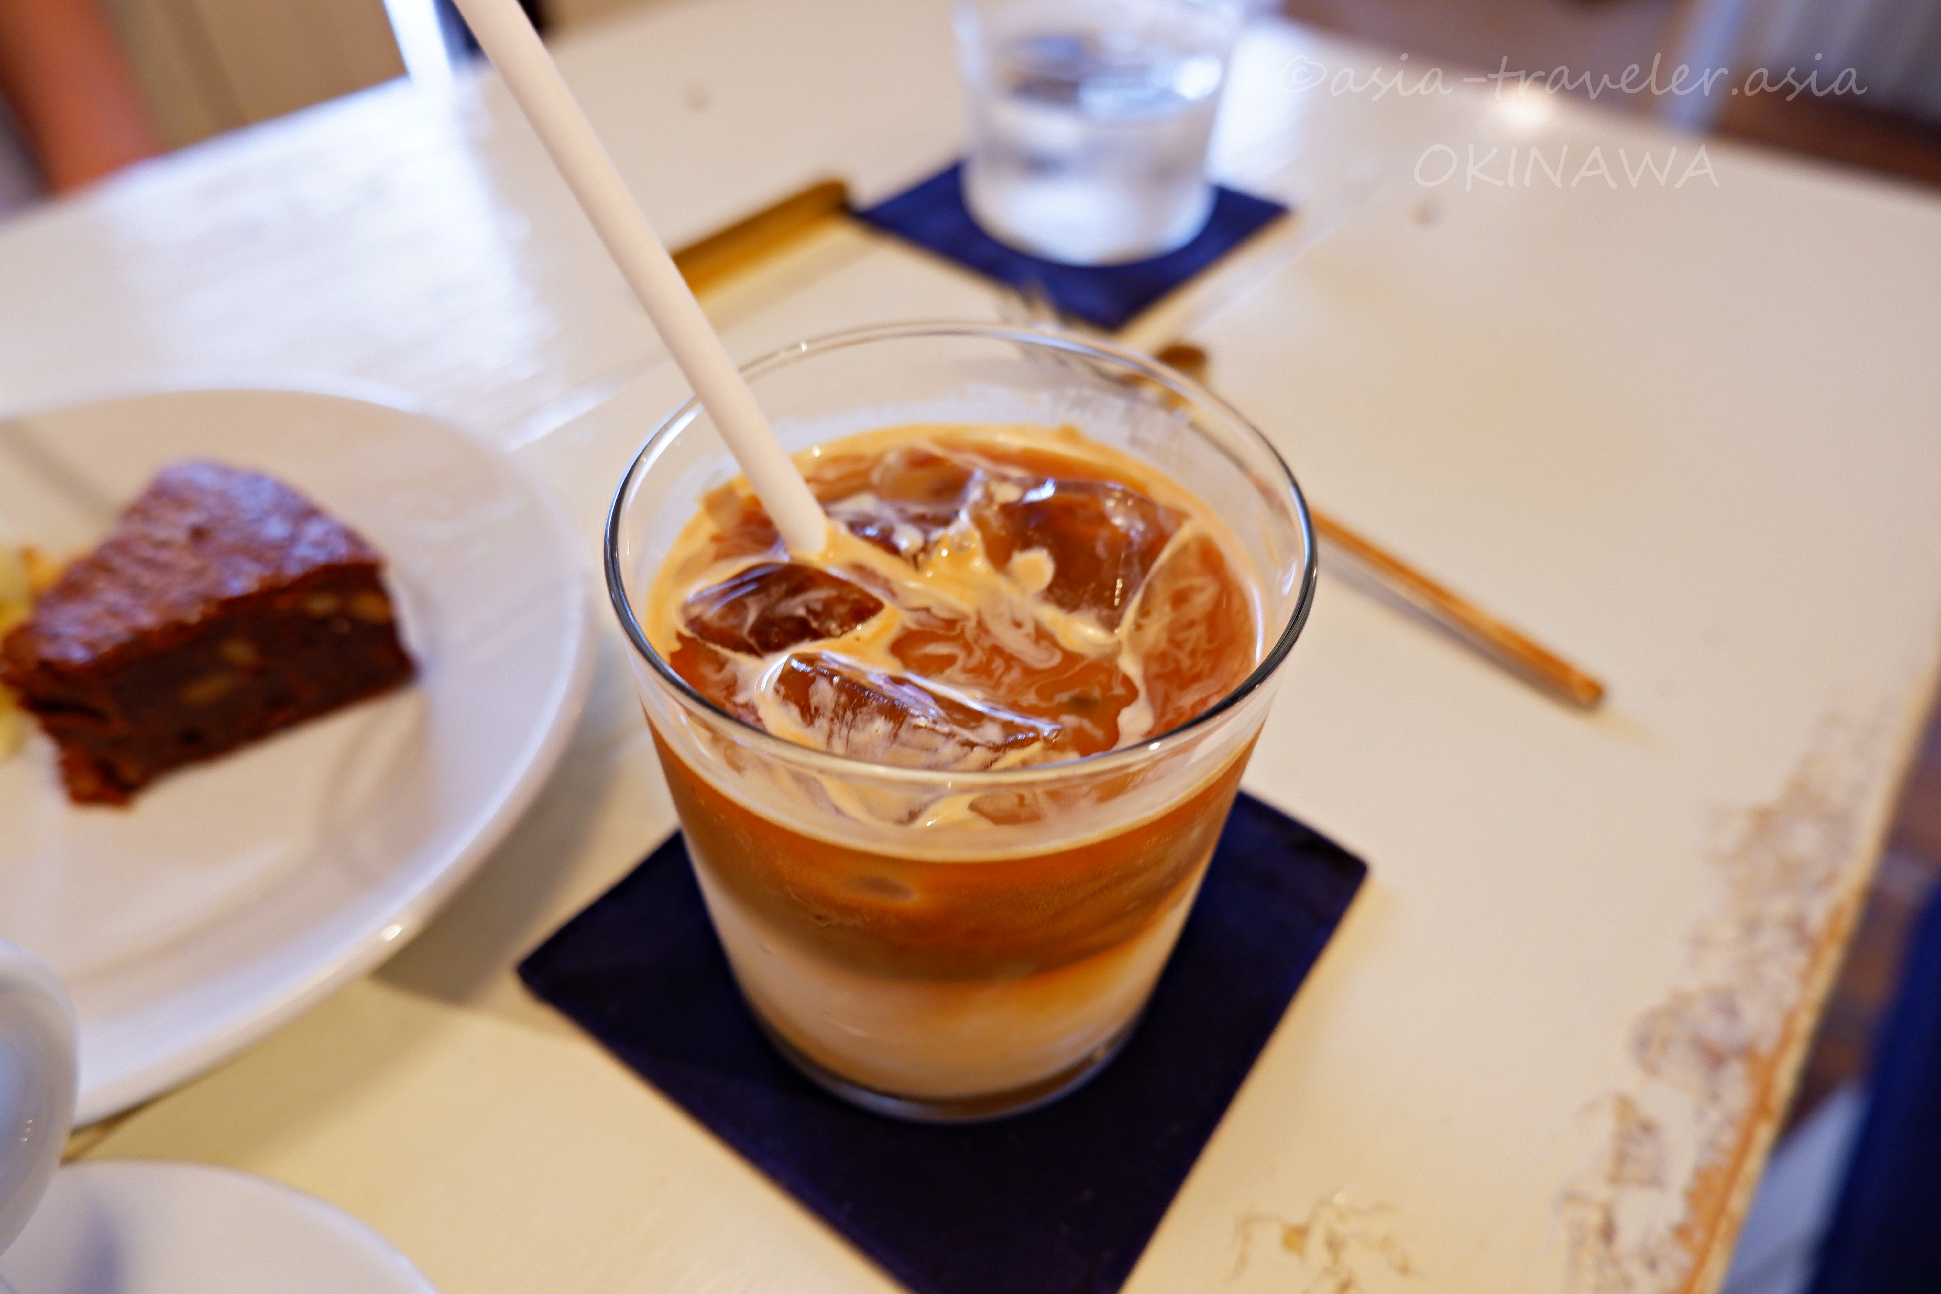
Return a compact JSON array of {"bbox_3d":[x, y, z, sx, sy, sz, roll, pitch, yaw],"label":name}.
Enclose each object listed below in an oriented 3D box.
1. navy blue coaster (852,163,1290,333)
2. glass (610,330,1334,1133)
[{"bbox_3d":[0.034,-0.140,0.395,0.102,0.003,0.102,32,52,26],"label":"navy blue coaster"},{"bbox_3d":[-0.002,0.015,0.178,0.083,0.088,0.083,3,45,0],"label":"glass"}]

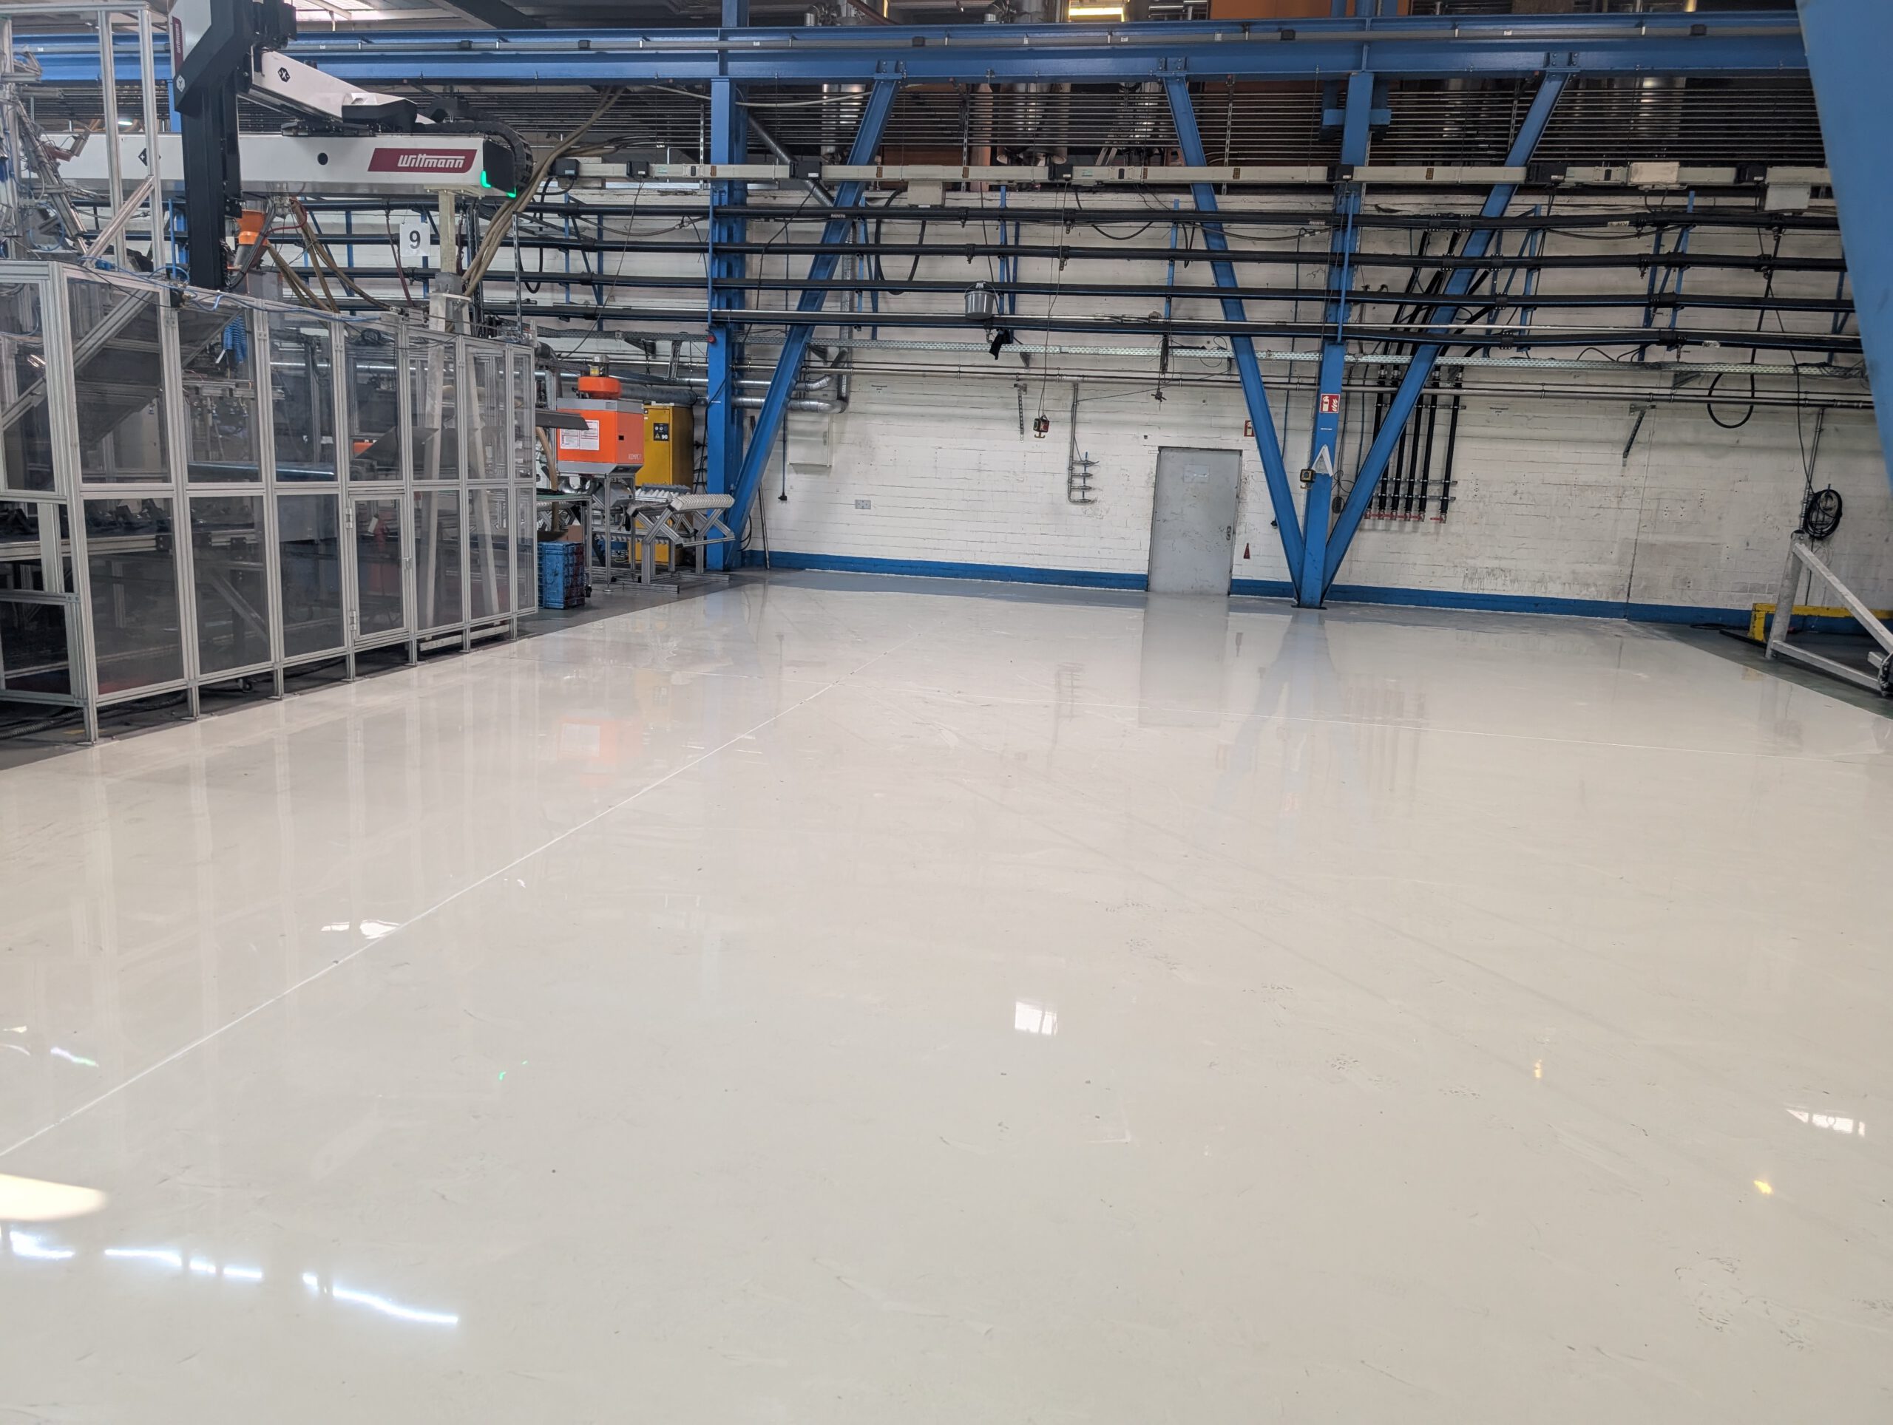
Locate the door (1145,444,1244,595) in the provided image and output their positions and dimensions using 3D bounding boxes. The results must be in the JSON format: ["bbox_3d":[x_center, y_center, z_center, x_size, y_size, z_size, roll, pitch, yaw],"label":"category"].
[{"bbox_3d":[3.161,-2.432,16.779,1.040,1.819,0.080,5,11,10],"label":"door"}]

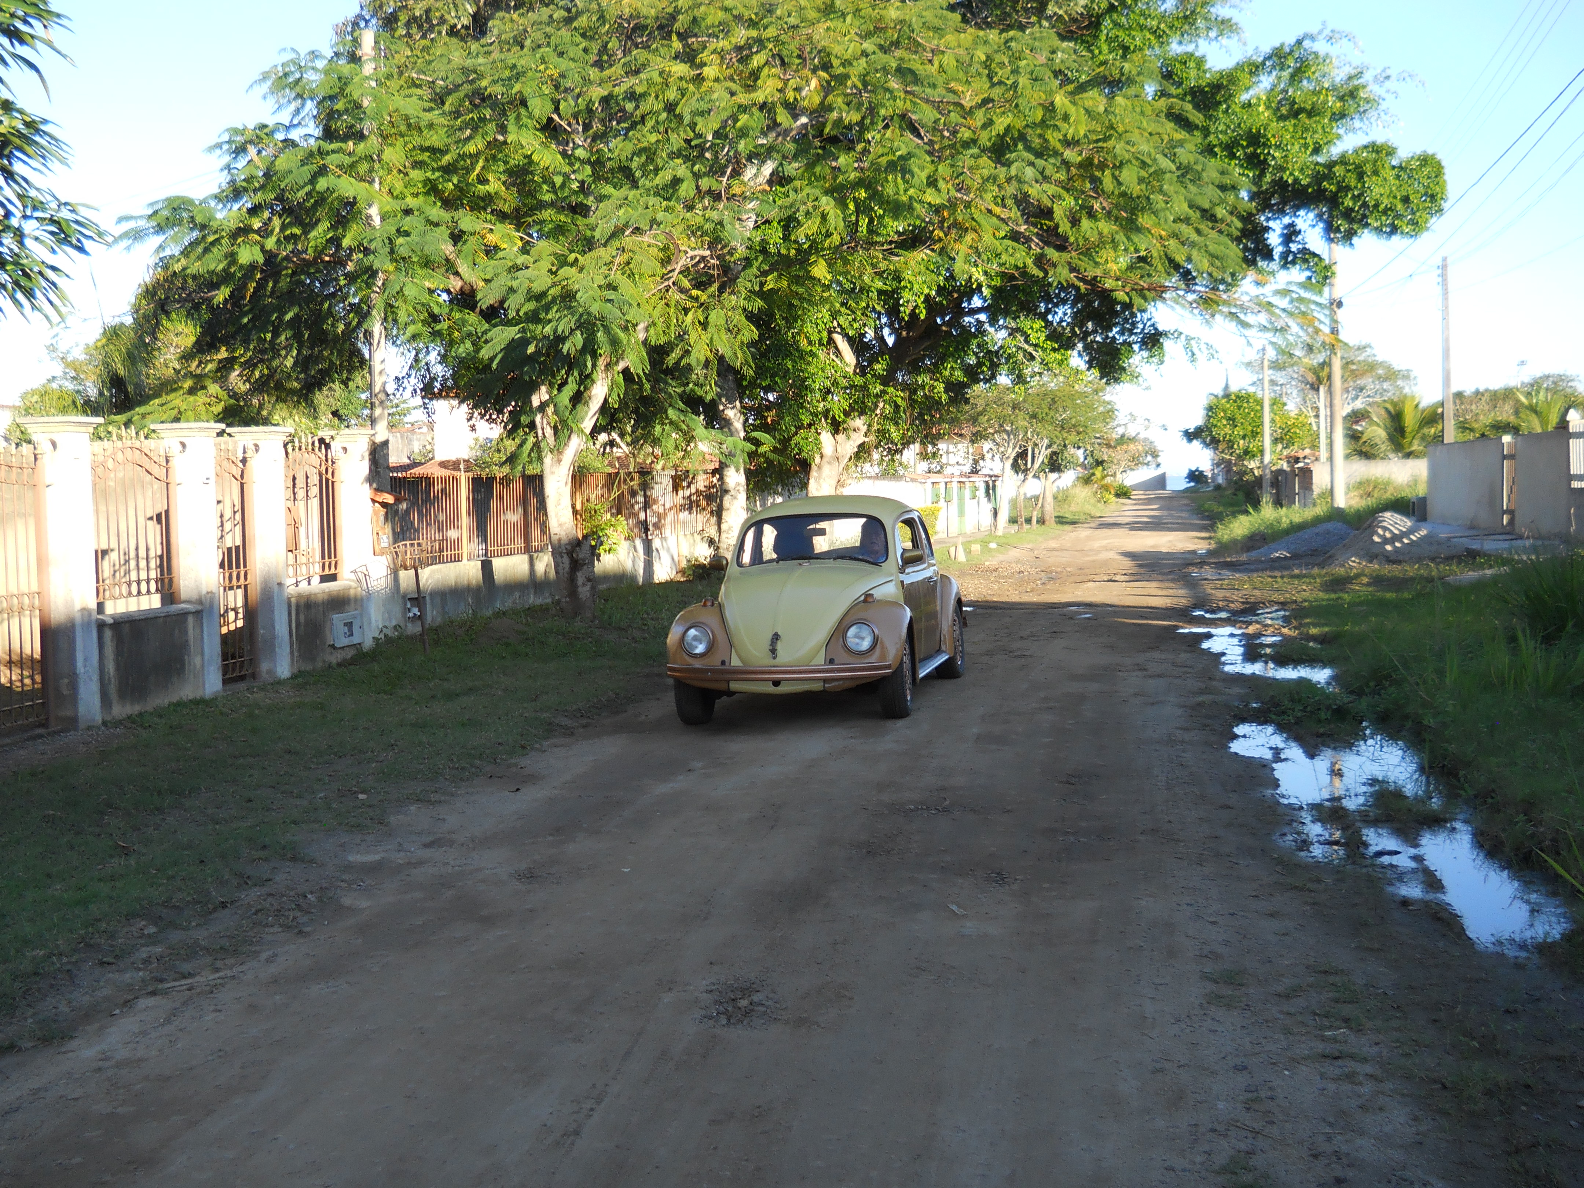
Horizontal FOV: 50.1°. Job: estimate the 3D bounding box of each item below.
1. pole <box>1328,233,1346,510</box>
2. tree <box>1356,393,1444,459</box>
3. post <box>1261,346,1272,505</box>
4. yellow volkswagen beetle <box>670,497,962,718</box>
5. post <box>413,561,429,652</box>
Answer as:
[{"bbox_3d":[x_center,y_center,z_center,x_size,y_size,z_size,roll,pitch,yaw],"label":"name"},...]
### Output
[{"bbox_3d":[14.810,-6.070,46.000,0.320,7.900,0.320,-1,4,0],"label":"pole"},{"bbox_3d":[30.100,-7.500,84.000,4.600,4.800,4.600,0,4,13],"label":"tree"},{"bbox_3d":[22.120,-7.850,79.000,0.290,7.600,0.290,-1,4,0],"label":"post"},{"bbox_3d":[0.278,0.030,12.100,1.560,1.480,4.050,-1,4,13],"label":"yellow volkswagen beetle"},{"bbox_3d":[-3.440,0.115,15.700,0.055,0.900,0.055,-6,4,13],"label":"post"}]

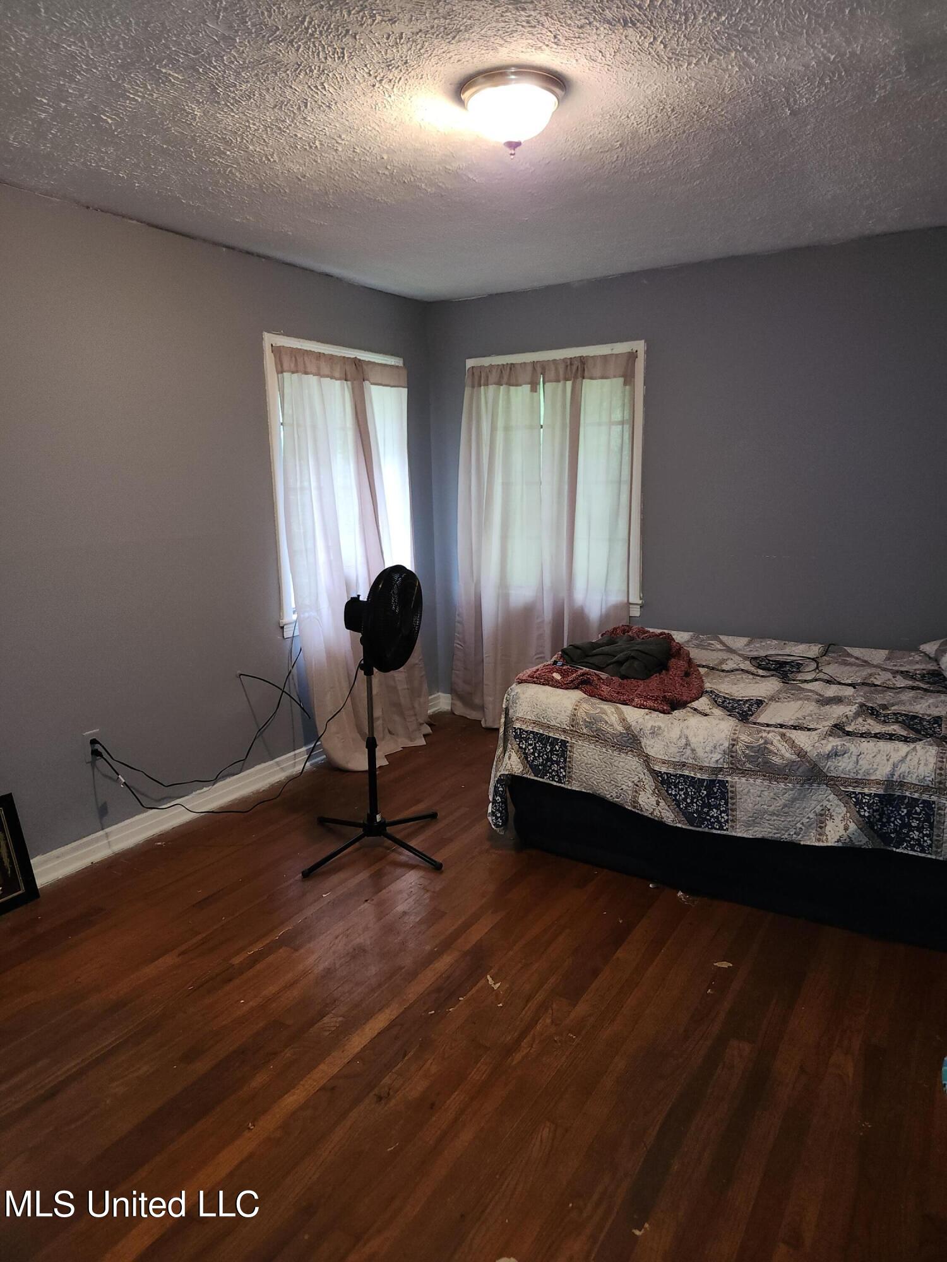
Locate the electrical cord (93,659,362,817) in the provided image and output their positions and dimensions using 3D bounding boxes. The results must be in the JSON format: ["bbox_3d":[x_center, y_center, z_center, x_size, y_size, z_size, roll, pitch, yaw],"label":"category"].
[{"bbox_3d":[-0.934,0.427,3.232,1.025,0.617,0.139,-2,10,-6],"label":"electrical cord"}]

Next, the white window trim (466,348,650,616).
[{"bbox_3d":[0.419,-0.811,4.619,1.095,1.418,0.070,5,12,31],"label":"white window trim"}]

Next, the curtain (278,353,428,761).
[{"bbox_3d":[-0.505,-0.366,4.351,0.308,2.050,1.055,5,12,31],"label":"curtain"}]

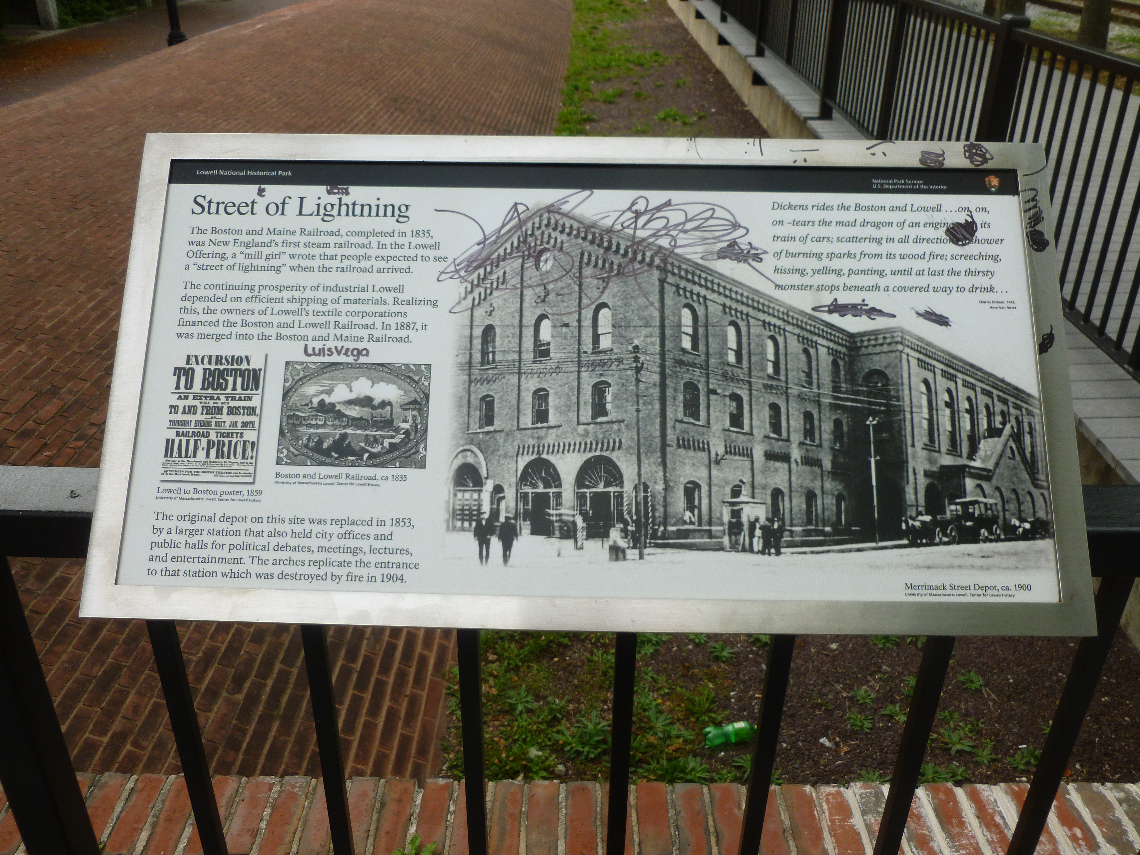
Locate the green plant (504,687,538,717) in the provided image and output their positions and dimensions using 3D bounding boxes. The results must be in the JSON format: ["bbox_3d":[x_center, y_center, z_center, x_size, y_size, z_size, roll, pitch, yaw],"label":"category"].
[{"bbox_3d":[-0.191,1.058,3.557,0.128,0.065,0.110,1,28,0],"label":"green plant"}]

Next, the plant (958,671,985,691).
[{"bbox_3d":[1.685,1.067,3.878,0.100,0.050,0.090,1,28,0],"label":"plant"}]

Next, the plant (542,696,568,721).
[{"bbox_3d":[-0.057,1.080,3.546,0.102,0.060,0.092,1,28,0],"label":"plant"}]

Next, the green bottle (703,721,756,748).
[{"bbox_3d":[0.624,1.176,3.558,0.208,0.073,0.073,-6,28,-12],"label":"green bottle"}]

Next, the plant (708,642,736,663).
[{"bbox_3d":[0.651,0.963,3.956,0.114,0.050,0.095,1,28,0],"label":"plant"}]

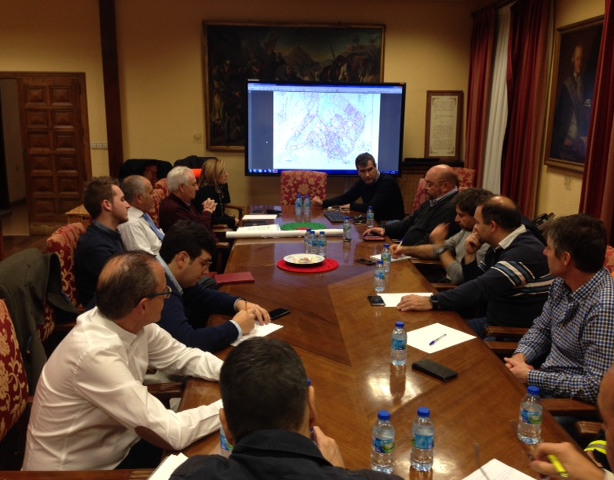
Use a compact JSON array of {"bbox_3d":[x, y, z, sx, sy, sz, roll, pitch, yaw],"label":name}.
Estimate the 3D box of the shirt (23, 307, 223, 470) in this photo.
[{"bbox_3d":[-0.557,0.473,2.083,0.600,0.560,0.520,3,13,12],"label":"shirt"}]

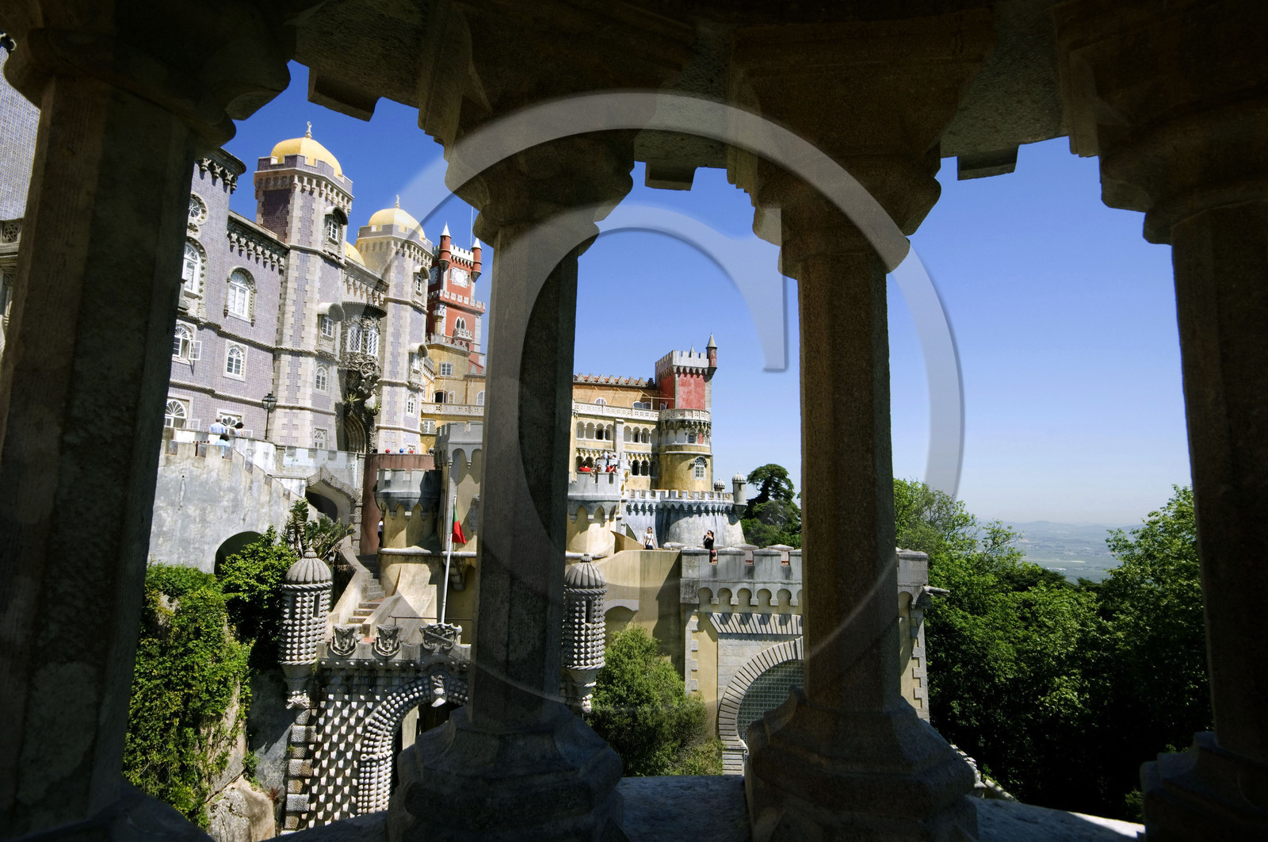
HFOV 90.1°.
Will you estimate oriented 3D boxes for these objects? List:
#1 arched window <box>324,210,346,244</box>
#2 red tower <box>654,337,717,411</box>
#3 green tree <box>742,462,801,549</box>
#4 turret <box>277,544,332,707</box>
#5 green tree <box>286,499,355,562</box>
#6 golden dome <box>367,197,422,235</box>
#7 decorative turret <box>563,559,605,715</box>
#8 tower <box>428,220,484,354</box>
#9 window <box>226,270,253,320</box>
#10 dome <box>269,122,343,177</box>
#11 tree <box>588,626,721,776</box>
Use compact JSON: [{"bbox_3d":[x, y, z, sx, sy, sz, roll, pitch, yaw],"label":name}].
[{"bbox_3d":[-17.621,-11.397,37.423,0.500,1.800,1.500,0,-7,6],"label":"arched window"},{"bbox_3d":[5.655,-4.737,71.090,5.000,9.200,5.700,3,-8,-19],"label":"red tower"},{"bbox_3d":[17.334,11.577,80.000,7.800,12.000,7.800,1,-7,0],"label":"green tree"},{"bbox_3d":[-9.391,5.900,18.000,1.250,4.450,1.250,1,-7,0],"label":"turret"},{"bbox_3d":[-10.966,4.218,22.110,2.400,2.900,2.300,1,-8,0],"label":"green tree"},{"bbox_3d":[-18.406,-15.850,49.457,4.100,3.540,4.100,3,-8,-11],"label":"golden dome"},{"bbox_3d":[-1.327,5.814,17.385,1.220,4.180,1.220,1,-8,0],"label":"decorative turret"},{"bbox_3d":[-23.280,-15.734,80.064,6.200,15.700,6.200,-5,-10,40],"label":"tower"},{"bbox_3d":[-20.325,-6.549,32.666,0.300,2.650,1.850,0,-7,6],"label":"window"},{"bbox_3d":[-19.660,-16.170,38.186,3.800,3.800,3.800,0,-7,6],"label":"dome"},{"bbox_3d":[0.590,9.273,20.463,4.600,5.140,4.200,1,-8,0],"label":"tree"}]

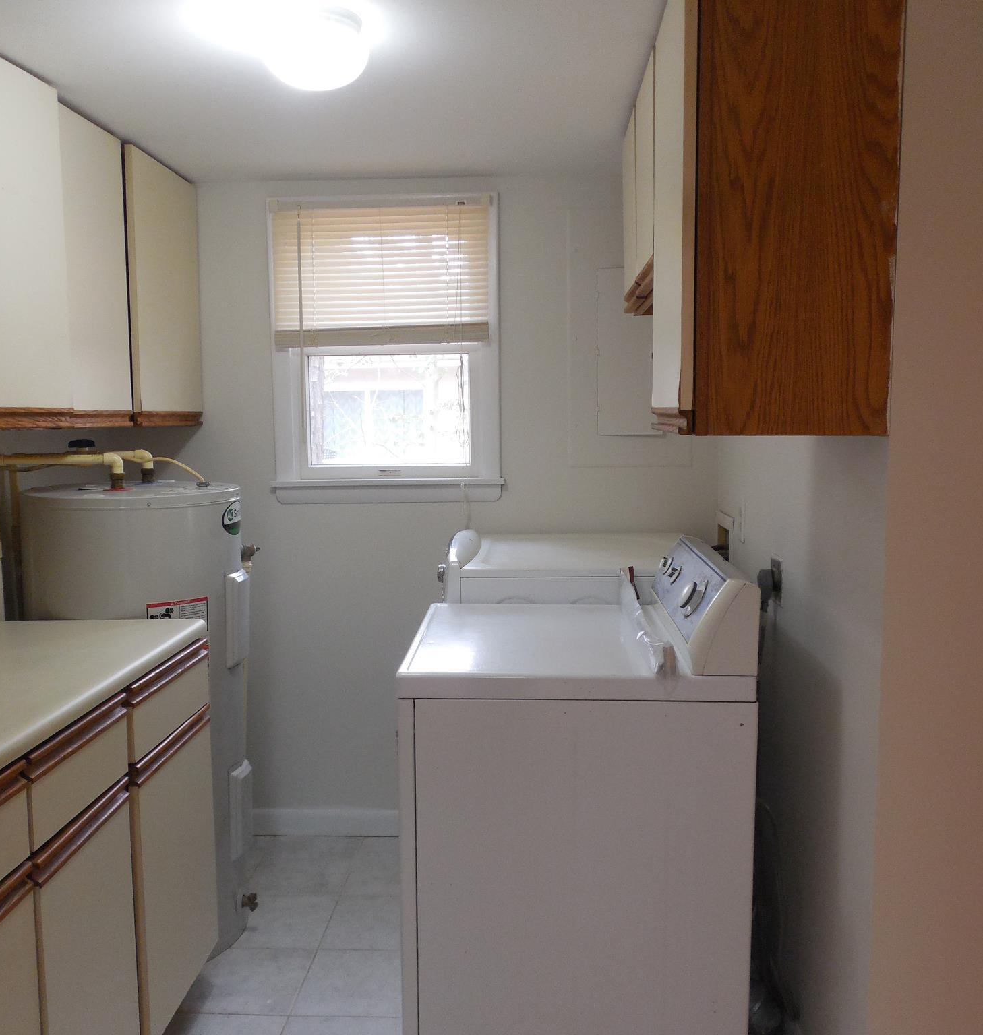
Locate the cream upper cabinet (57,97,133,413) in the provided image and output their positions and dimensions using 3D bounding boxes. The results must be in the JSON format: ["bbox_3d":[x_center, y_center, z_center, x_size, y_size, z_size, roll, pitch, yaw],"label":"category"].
[{"bbox_3d":[-1.145,-0.607,2.454,0.355,0.743,0.415,0,6,3],"label":"cream upper cabinet"}]

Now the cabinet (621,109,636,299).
[{"bbox_3d":[0.520,-0.782,2.551,0.330,0.460,0.380,0,6,3],"label":"cabinet"}]

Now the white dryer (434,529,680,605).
[{"bbox_3d":[0.243,0.605,2.918,0.695,1.030,0.700,0,6,3],"label":"white dryer"}]

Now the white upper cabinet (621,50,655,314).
[{"bbox_3d":[0.510,-0.755,2.363,0.330,0.475,0.760,0,6,3],"label":"white upper cabinet"}]

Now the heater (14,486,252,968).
[{"bbox_3d":[-0.974,0.528,2.806,0.580,1.225,0.565,-1,6,-9],"label":"heater"}]

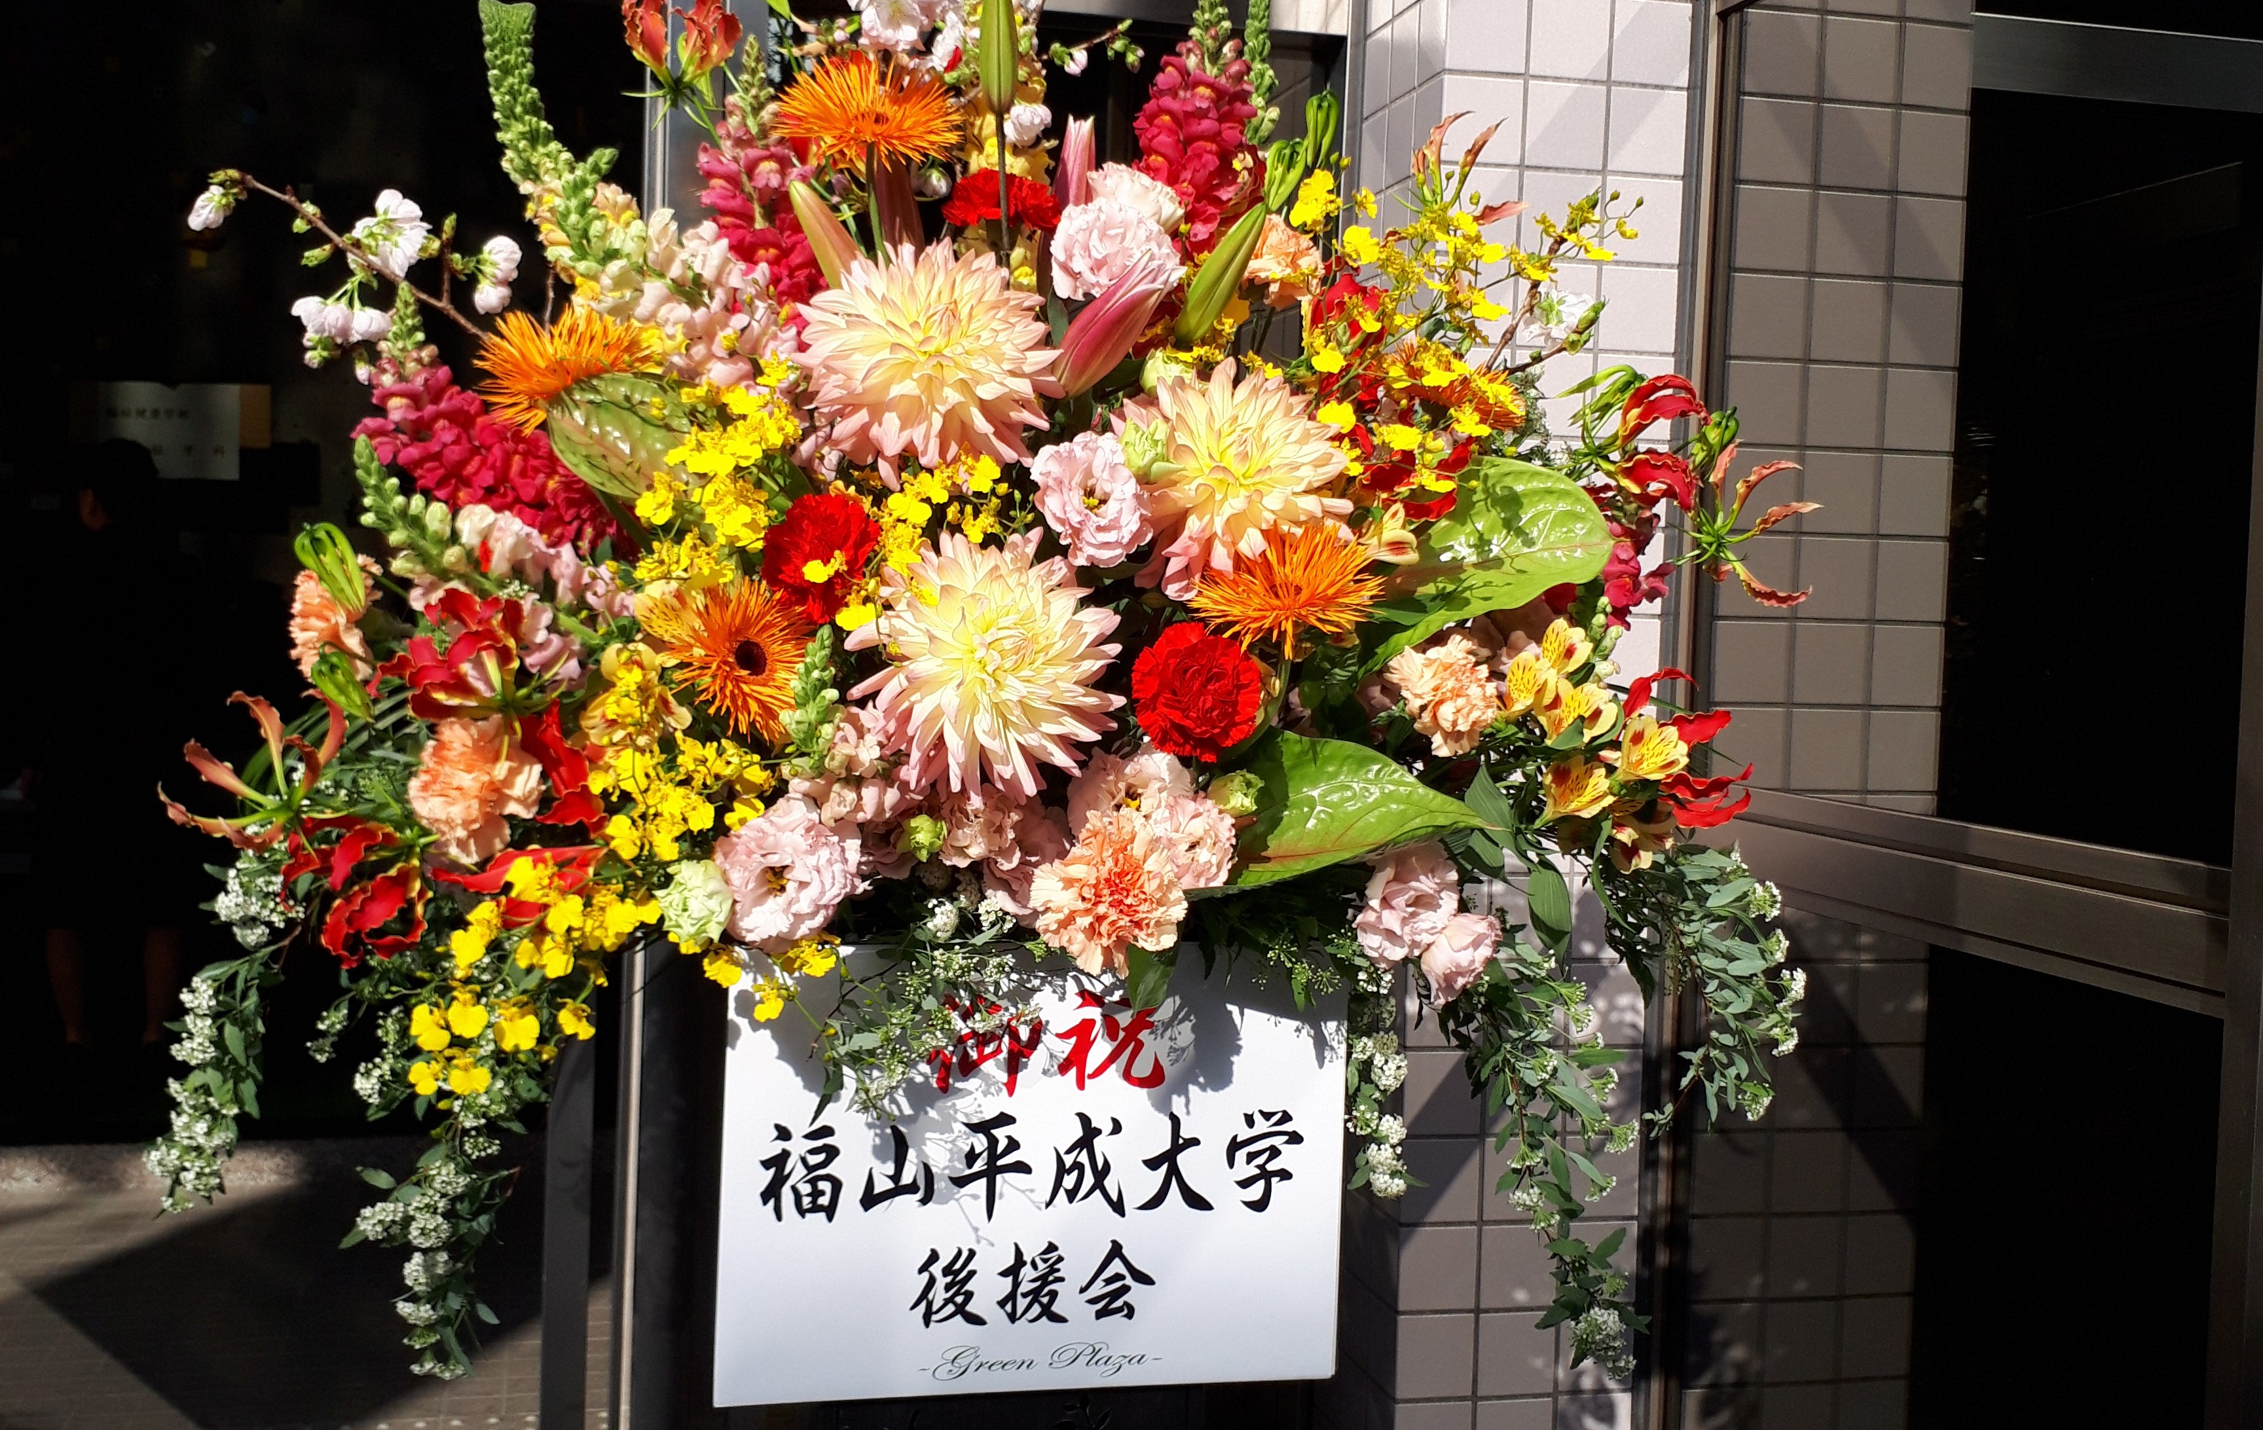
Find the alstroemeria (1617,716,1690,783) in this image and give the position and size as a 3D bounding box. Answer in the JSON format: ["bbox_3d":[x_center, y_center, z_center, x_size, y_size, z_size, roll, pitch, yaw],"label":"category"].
[{"bbox_3d":[0.333,0.022,1.500,0.045,0.044,0.048,1,-12,-21],"label":"alstroemeria"}]

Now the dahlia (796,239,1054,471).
[{"bbox_3d":[-0.122,-0.212,1.390,0.151,0.143,0.085,2,-16,-2],"label":"dahlia"}]

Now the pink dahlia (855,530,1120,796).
[{"bbox_3d":[-0.090,-0.032,1.470,0.163,0.163,0.090,2,-15,-4],"label":"pink dahlia"}]

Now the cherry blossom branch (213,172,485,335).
[{"bbox_3d":[-0.519,-0.307,1.560,0.180,0.110,0.080,2,2,6],"label":"cherry blossom branch"}]

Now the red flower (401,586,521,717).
[{"bbox_3d":[-0.410,-0.040,1.440,0.072,0.078,0.060,2,-9,-6],"label":"red flower"}]

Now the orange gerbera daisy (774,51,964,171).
[{"bbox_3d":[-0.163,-0.366,1.430,0.114,0.038,0.112,2,41,2],"label":"orange gerbera daisy"}]

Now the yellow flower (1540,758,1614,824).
[{"bbox_3d":[0.258,0.044,1.360,0.042,0.039,0.038,1,3,-21],"label":"yellow flower"}]

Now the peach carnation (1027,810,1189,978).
[{"bbox_3d":[-0.011,0.091,1.210,0.083,0.087,0.058,2,2,0],"label":"peach carnation"}]

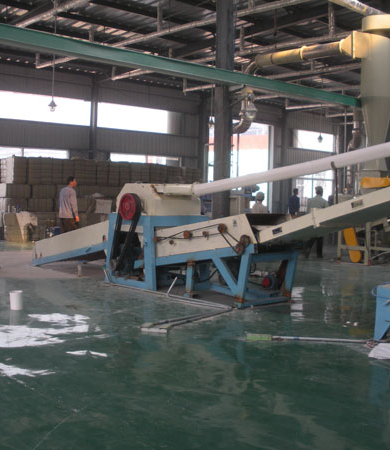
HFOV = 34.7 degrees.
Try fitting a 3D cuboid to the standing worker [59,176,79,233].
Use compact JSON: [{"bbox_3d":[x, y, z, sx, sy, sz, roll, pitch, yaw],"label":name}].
[{"bbox_3d":[-2.800,-0.200,13.850,0.500,1.730,0.330,5,5,43],"label":"standing worker"}]

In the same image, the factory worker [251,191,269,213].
[{"bbox_3d":[1.650,-0.045,15.850,0.450,1.570,0.300,2,3,5],"label":"factory worker"}]

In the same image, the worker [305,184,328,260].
[{"bbox_3d":[2.940,-0.050,14.950,0.540,1.700,0.380,2,3,5],"label":"worker"}]

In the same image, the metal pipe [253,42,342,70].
[{"bbox_3d":[2.360,-3.930,14.600,0.260,0.260,2.600,-1,4,-41],"label":"metal pipe"}]

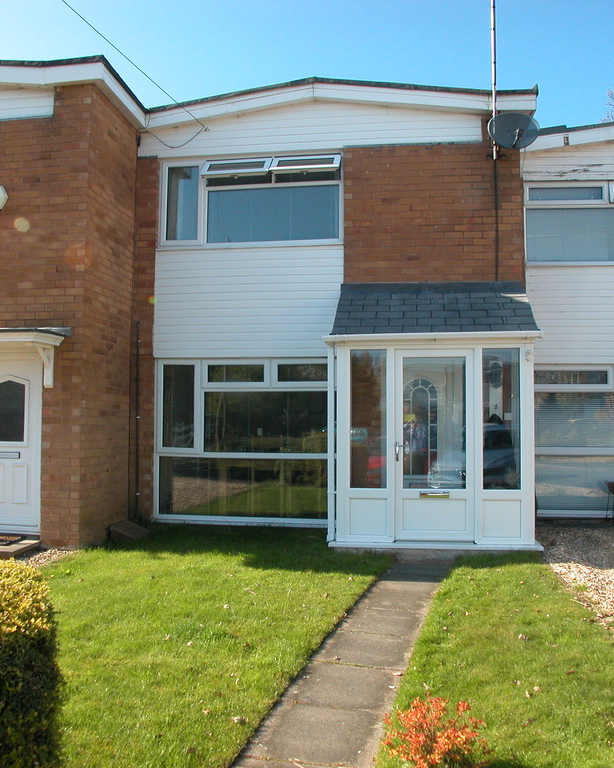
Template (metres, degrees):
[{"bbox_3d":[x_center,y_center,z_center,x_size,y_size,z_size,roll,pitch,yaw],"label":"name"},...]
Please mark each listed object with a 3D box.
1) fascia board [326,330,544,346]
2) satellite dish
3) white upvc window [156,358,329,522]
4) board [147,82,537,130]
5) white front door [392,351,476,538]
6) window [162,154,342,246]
[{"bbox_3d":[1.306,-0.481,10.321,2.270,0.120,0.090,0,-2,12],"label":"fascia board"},{"bbox_3d":[2.375,-2.916,11.230,0.590,0.410,0.400,0,-2,4],"label":"satellite dish"},{"bbox_3d":[-0.733,0.684,11.899,2.360,2.020,0.100,0,-3,11],"label":"white upvc window"},{"bbox_3d":[0.348,-3.431,11.712,4.790,0.530,0.120,0,-3,11],"label":"board"},{"bbox_3d":[1.360,0.645,10.331,0.860,2.050,0.080,0,-3,11],"label":"white front door"},{"bbox_3d":[-0.708,-2.245,12.012,2.340,1.140,0.120,0,-3,11],"label":"window"}]

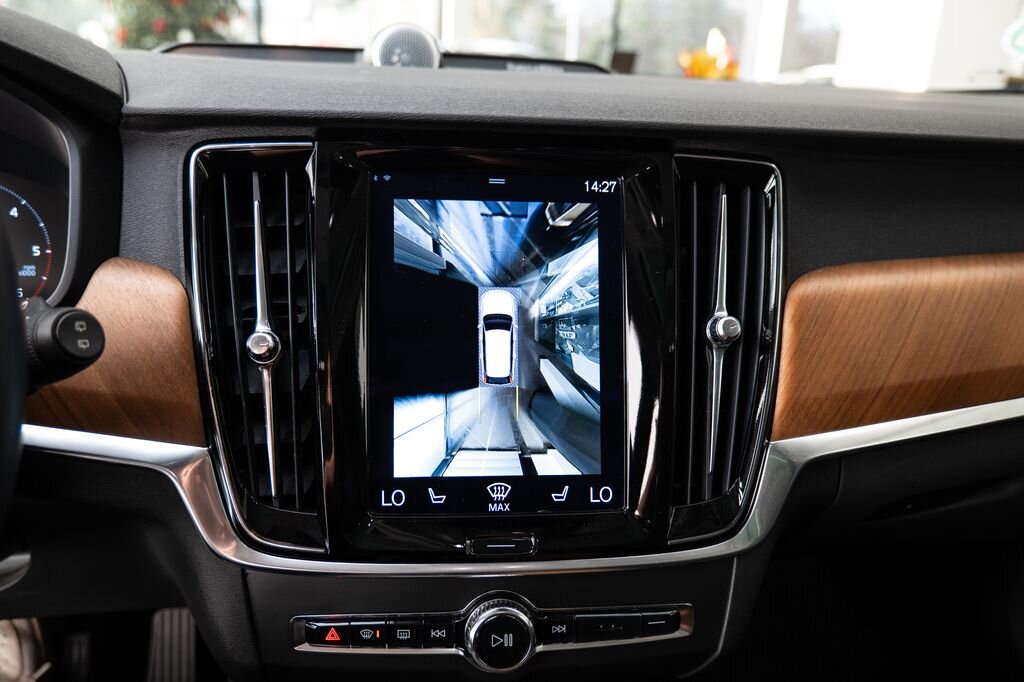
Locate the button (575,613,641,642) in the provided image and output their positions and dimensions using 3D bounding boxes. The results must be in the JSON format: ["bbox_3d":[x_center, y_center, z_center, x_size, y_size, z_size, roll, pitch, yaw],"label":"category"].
[{"bbox_3d":[0.050,0.152,0.381,0.036,0.014,0.009,0,-5,-6],"label":"button"}]

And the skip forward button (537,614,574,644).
[{"bbox_3d":[0.022,0.152,0.378,0.019,0.014,0.009,0,-5,-6],"label":"skip forward button"}]

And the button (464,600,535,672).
[{"bbox_3d":[-0.006,0.151,0.366,0.035,0.035,0.018,0,-5,-6],"label":"button"}]

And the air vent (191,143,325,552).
[{"bbox_3d":[-0.131,0.004,0.376,0.066,0.209,0.030,0,-5,-6],"label":"air vent"}]

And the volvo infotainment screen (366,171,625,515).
[{"bbox_3d":[-0.009,0.001,0.385,0.138,0.184,0.010,0,-5,-6],"label":"volvo infotainment screen"}]

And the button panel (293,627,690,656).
[{"bbox_3d":[-0.009,0.152,0.377,0.206,0.023,0.016,0,-5,-6],"label":"button panel"}]

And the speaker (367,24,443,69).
[{"bbox_3d":[-0.087,-0.227,0.585,0.057,0.054,0.045,1,6,-6],"label":"speaker"}]

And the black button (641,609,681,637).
[{"bbox_3d":[0.079,0.151,0.384,0.022,0.014,0.009,0,-5,-6],"label":"black button"}]

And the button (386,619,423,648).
[{"bbox_3d":[-0.055,0.151,0.369,0.018,0.015,0.009,0,-5,-6],"label":"button"}]

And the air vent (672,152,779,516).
[{"bbox_3d":[0.116,0.000,0.404,0.060,0.203,0.030,0,-5,-6],"label":"air vent"}]

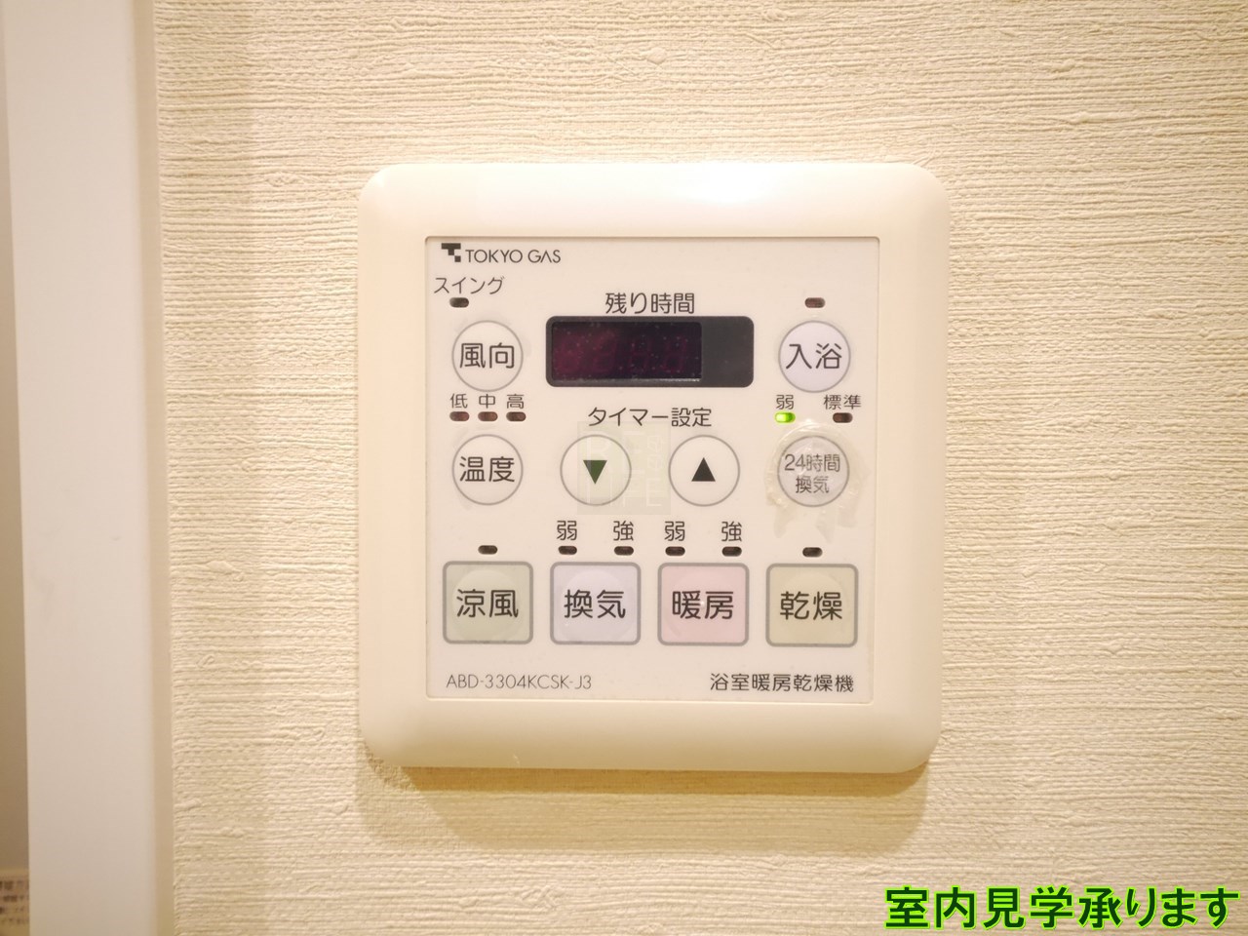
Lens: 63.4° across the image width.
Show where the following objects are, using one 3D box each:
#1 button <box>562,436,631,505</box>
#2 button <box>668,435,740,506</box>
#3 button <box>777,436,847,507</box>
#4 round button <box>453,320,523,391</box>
[{"bbox_3d":[-0.005,0.000,0.191,0.013,0.013,0.002,0,2,1],"label":"button"},{"bbox_3d":[0.015,0.001,0.191,0.013,0.013,0.002,0,2,1],"label":"button"},{"bbox_3d":[0.036,0.001,0.190,0.013,0.013,0.002,0,2,1],"label":"button"},{"bbox_3d":[-0.026,-0.021,0.191,0.013,0.013,0.002,0,2,1],"label":"round button"}]

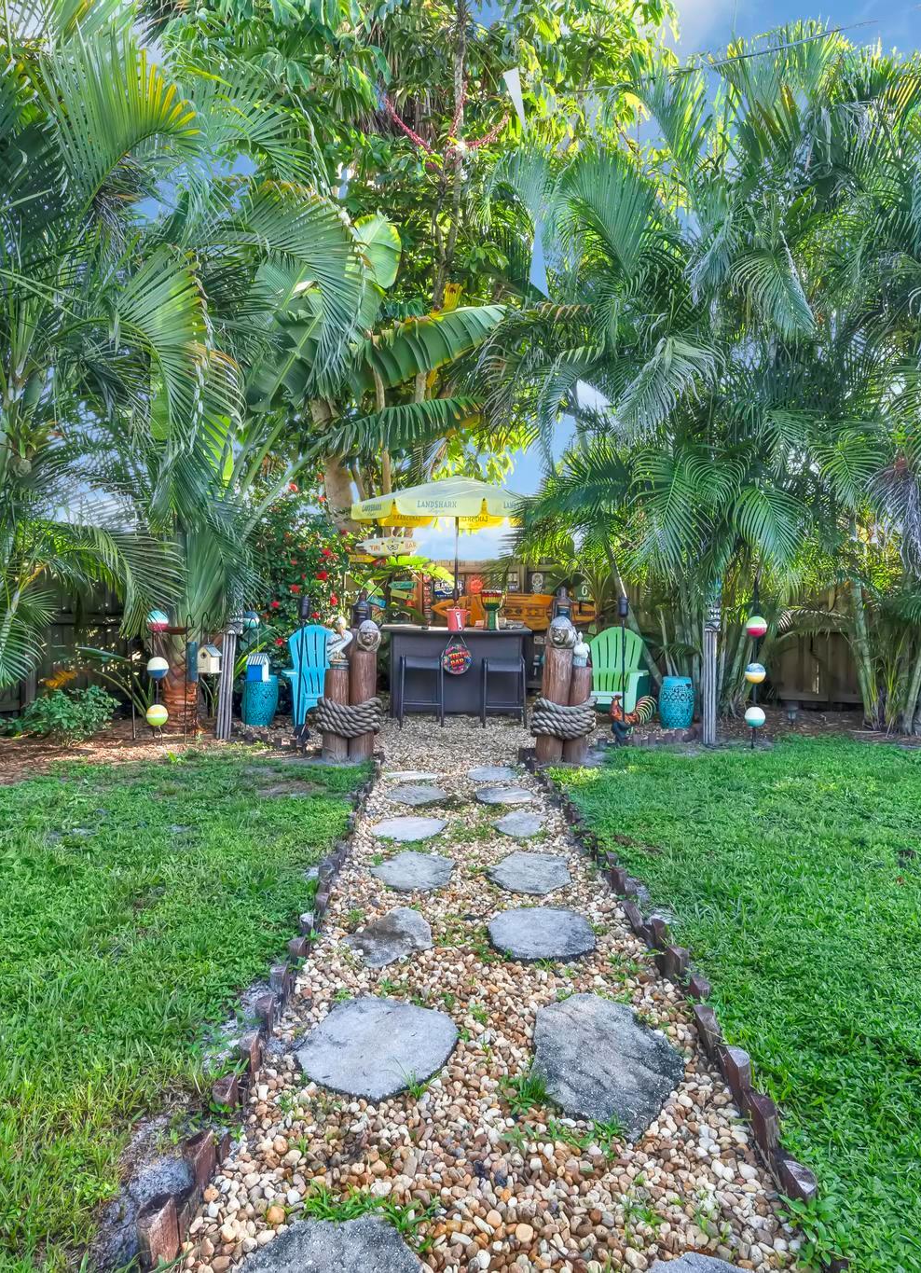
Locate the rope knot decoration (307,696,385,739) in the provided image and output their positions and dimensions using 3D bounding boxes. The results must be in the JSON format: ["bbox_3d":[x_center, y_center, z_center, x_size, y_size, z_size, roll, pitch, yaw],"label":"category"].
[{"bbox_3d":[-0.929,0.661,6.203,0.560,0.290,0.450,0,4,0],"label":"rope knot decoration"}]

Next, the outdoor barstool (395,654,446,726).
[{"bbox_3d":[-0.387,0.542,7.699,0.460,0.720,0.420,0,4,0],"label":"outdoor barstool"}]

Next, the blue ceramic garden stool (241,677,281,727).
[{"bbox_3d":[-2.067,0.652,7.705,0.365,0.500,0.365,0,4,0],"label":"blue ceramic garden stool"}]

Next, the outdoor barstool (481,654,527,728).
[{"bbox_3d":[0.454,0.545,7.649,0.460,0.720,0.420,0,4,0],"label":"outdoor barstool"}]

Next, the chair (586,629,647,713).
[{"bbox_3d":[1.745,0.384,8.390,0.740,0.950,0.800,2,4,25],"label":"chair"}]

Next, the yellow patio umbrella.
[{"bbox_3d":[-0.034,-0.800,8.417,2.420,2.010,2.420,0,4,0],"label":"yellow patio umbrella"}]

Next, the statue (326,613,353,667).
[{"bbox_3d":[-0.997,0.037,6.164,0.230,0.400,0.200,-1,4,-10],"label":"statue"}]

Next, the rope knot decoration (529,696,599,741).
[{"bbox_3d":[0.860,0.661,6.203,0.550,0.290,0.450,0,4,0],"label":"rope knot decoration"}]

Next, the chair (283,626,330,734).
[{"bbox_3d":[-1.540,0.407,7.941,0.740,0.960,0.800,-2,4,-23],"label":"chair"}]

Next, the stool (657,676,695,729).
[{"bbox_3d":[2.172,0.665,7.506,0.360,0.500,0.360,0,4,0],"label":"stool"}]

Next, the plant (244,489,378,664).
[{"bbox_3d":[-1.765,-0.464,8.738,1.500,2.400,1.200,0,4,0],"label":"plant"}]

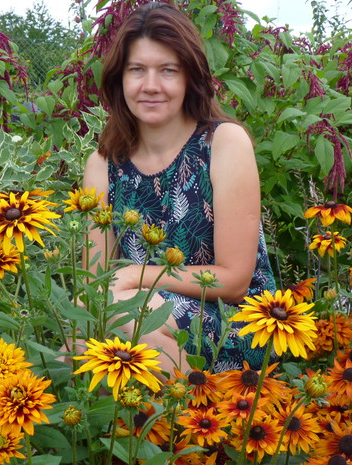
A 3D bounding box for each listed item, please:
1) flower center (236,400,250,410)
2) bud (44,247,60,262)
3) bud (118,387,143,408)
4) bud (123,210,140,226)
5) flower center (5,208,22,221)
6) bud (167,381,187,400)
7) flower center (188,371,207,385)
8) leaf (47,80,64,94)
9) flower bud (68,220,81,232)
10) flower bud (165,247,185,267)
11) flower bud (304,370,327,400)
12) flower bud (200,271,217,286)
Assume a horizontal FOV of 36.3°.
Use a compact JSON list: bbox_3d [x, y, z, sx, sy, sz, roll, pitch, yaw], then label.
[{"bbox_3d":[0.095,0.241,0.750,0.018,0.012,0.018,0,32,0],"label":"flower center"},{"bbox_3d":[-0.207,0.037,0.900,0.025,0.025,0.024,0,13,0],"label":"bud"},{"bbox_3d":[-0.057,0.206,0.670,0.028,0.026,0.028,0,27,0],"label":"bud"},{"bbox_3d":[-0.070,-0.022,0.840,0.026,0.025,0.025,9,12,0],"label":"bud"},{"bbox_3d":[-0.230,-0.025,0.760,0.023,0.015,0.023,0,30,0],"label":"flower center"},{"bbox_3d":[0.002,0.200,0.680,0.022,0.023,0.022,0,27,0],"label":"bud"},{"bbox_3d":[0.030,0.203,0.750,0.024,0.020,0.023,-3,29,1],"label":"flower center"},{"bbox_3d":[-0.404,-0.486,1.800,0.056,0.047,0.020,-1,14,-6],"label":"leaf"},{"bbox_3d":[-0.159,-0.009,0.840,0.019,0.018,0.019,0,24,0],"label":"flower bud"},{"bbox_3d":[-0.001,0.031,0.700,0.024,0.025,0.024,14,15,-4],"label":"flower bud"},{"bbox_3d":[0.175,0.190,0.670,0.028,0.031,0.028,12,26,-2],"label":"flower bud"},{"bbox_3d":[0.045,0.064,0.750,0.021,0.021,0.021,0,22,0],"label":"flower bud"}]

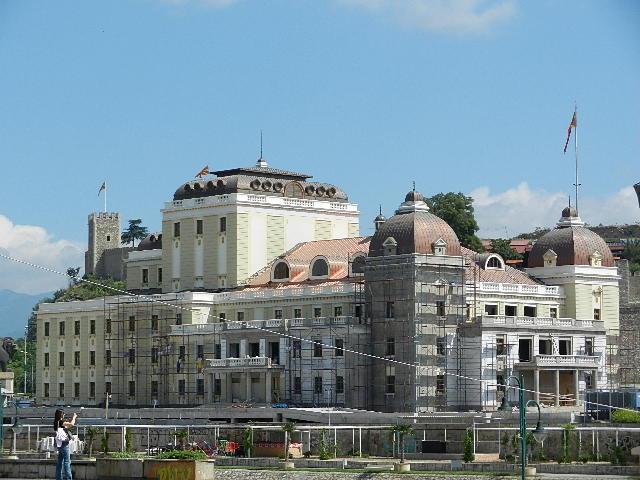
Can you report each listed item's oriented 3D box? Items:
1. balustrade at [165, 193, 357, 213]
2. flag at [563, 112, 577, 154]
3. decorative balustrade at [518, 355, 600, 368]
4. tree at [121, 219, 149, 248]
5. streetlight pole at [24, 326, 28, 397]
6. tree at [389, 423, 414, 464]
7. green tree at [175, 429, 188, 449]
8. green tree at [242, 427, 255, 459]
[{"bbox_3d":[-6.755,-3.581,227.109,17.726,1.200,13.637,4,-7,-40],"label":"balustrade"},{"bbox_3d":[52.113,-22.569,408.523,2.710,8.726,1.200,0,-5,0],"label":"flag"},{"bbox_3d":[22.679,11.611,186.059,8.878,1.200,2.600,4,-7,-40],"label":"decorative balustrade"},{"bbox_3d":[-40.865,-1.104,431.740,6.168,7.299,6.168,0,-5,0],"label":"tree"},{"bbox_3d":[-37.377,15.751,249.577,0.800,9.853,0.500,0,-5,0],"label":"streetlight pole"},{"bbox_3d":[6.072,14.904,144.250,1.767,2.929,1.767,0,-5,0],"label":"tree"},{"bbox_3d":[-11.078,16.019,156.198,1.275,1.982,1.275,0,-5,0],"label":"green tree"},{"bbox_3d":[-5.735,16.240,157.183,0.962,2.553,0.900,0,-5,0],"label":"green tree"}]

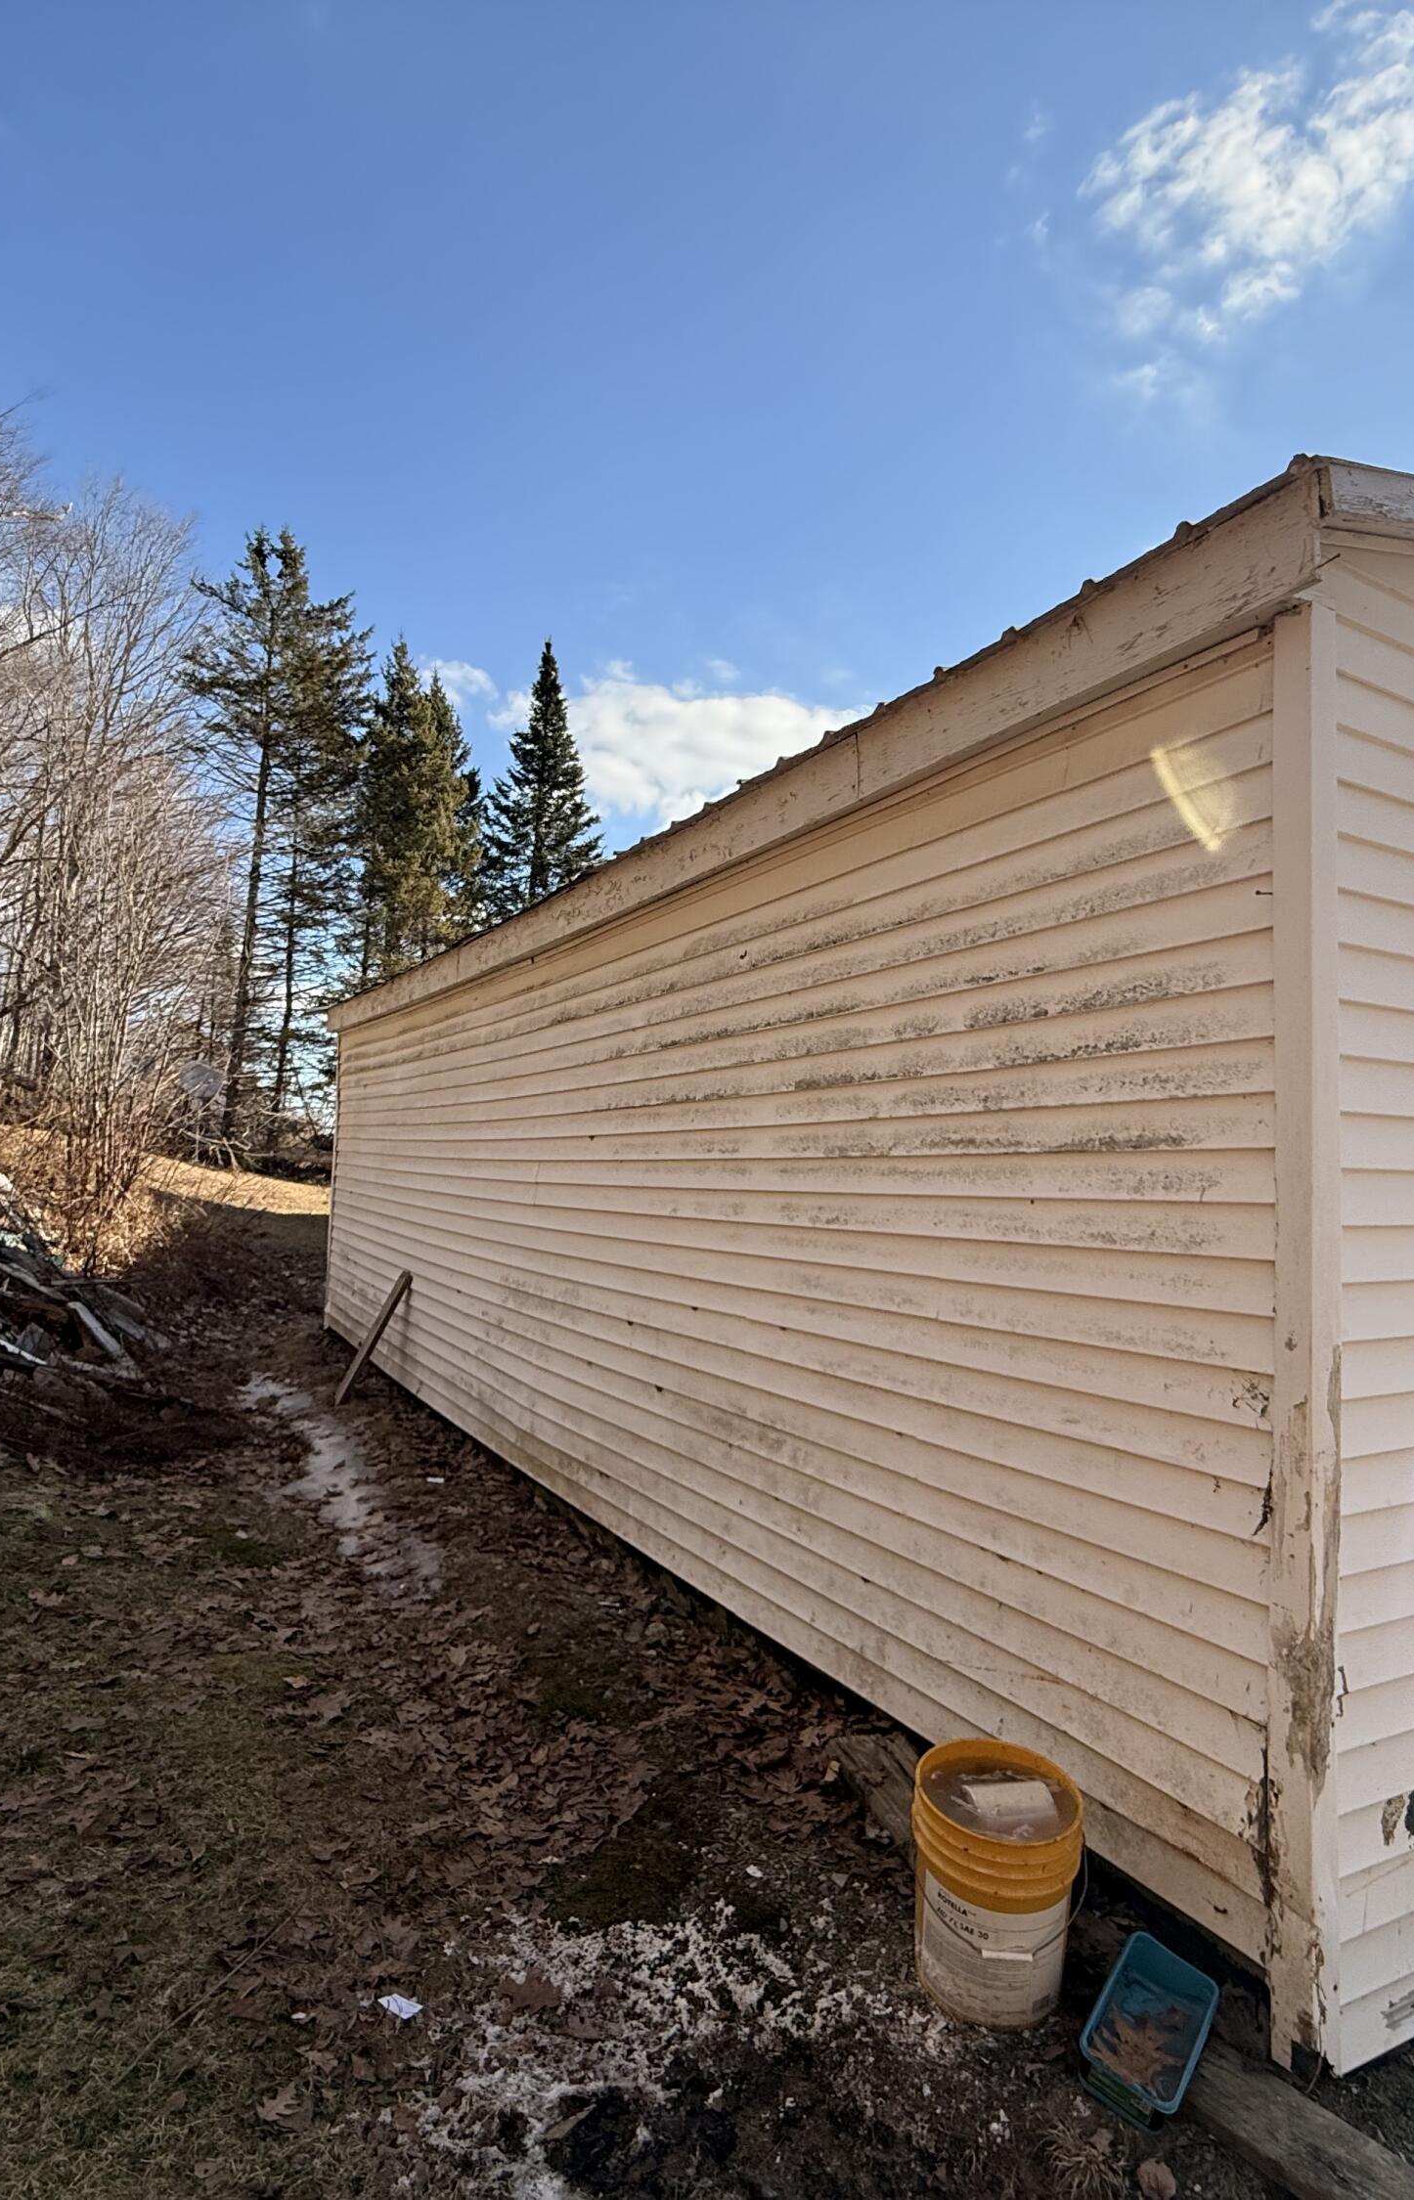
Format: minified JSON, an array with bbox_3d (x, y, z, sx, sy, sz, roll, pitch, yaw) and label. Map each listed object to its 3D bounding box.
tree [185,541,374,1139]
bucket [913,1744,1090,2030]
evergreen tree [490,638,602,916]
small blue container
[{"bbox_3d":[-8.095,-4.823,22.000,3.500,11.700,3.500,3,-5,-21],"label":"tree"},{"bbox_3d":[0.540,1.472,2.230,0.305,0.365,0.305,3,1,16],"label":"bucket"},{"bbox_3d":[-3.729,-4.616,27.000,3.200,11.800,3.200,2,-5,-8],"label":"evergreen tree"},{"bbox_3d":[0.747,1.572,2.000,0.162,0.085,0.305,15,12,36],"label":"small blue container"}]

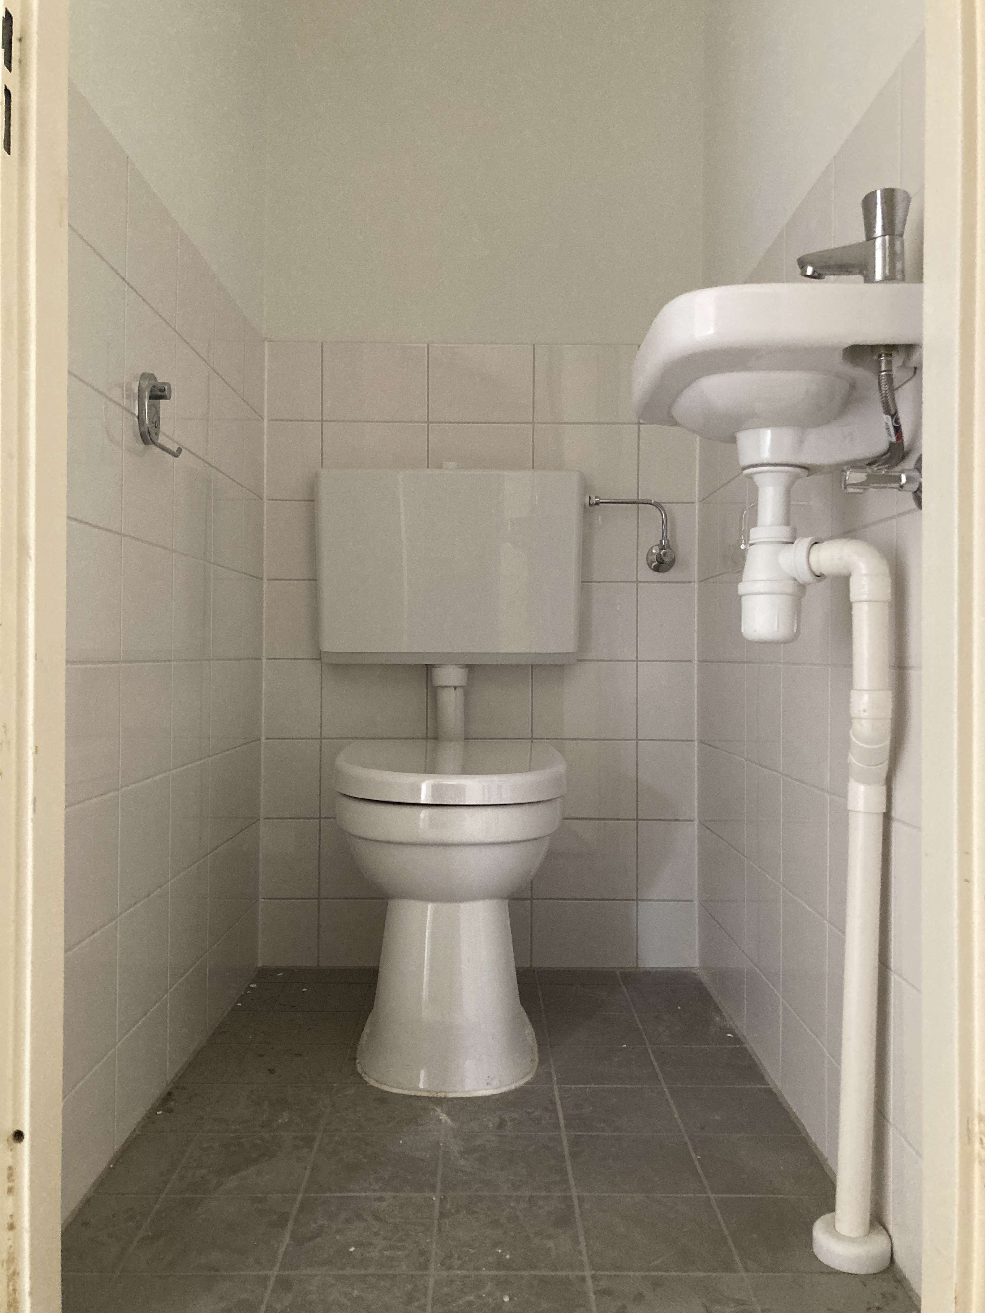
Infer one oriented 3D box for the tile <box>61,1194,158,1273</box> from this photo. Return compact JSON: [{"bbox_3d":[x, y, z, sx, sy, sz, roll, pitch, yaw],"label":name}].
[{"bbox_3d":[-0.399,0.593,1.087,0.080,0.010,0.147,0,0,-1],"label":"tile"}]

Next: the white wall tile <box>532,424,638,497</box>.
[{"bbox_3d":[0.180,-0.368,2.029,0.200,0.149,0.010,0,0,0],"label":"white wall tile"}]

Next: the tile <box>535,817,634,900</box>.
[{"bbox_3d":[0.174,0.386,2.022,0.198,0.148,0.010,0,0,0],"label":"tile"}]

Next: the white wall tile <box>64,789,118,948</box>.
[{"bbox_3d":[-0.444,0.233,1.153,0.009,0.148,0.194,0,0,0],"label":"white wall tile"}]

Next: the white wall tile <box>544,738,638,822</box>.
[{"bbox_3d":[0.175,0.235,2.017,0.198,0.148,0.010,0,0,0],"label":"white wall tile"}]

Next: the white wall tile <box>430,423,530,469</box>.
[{"bbox_3d":[-0.022,-0.370,2.035,0.199,0.148,0.010,0,0,0],"label":"white wall tile"}]

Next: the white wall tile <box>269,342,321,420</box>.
[{"bbox_3d":[-0.378,-0.523,2.029,0.109,0.149,0.010,0,0,0],"label":"white wall tile"}]

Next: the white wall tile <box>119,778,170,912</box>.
[{"bbox_3d":[-0.444,0.232,1.348,0.010,0.147,0.194,0,0,0],"label":"white wall tile"}]

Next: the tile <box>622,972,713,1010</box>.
[{"bbox_3d":[0.311,0.600,1.888,0.144,0.010,0.226,0,0,0],"label":"tile"}]

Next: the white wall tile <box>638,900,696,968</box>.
[{"bbox_3d":[0.329,0.524,2.009,0.111,0.126,0.009,0,0,0],"label":"white wall tile"}]

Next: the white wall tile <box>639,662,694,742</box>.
[{"bbox_3d":[0.332,0.086,2.013,0.111,0.148,0.009,0,0,0],"label":"white wall tile"}]

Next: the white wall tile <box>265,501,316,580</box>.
[{"bbox_3d":[-0.377,-0.219,2.013,0.106,0.147,0.010,0,0,0],"label":"white wall tile"}]

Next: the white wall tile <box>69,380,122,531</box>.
[{"bbox_3d":[-0.447,-0.220,1.170,0.010,0.149,0.195,0,0,0],"label":"white wall tile"}]

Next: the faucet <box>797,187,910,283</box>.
[{"bbox_3d":[0.322,-0.368,0.945,0.100,0.079,0.044,0,0,0],"label":"faucet"}]

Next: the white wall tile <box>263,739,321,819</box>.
[{"bbox_3d":[-0.379,0.231,2.007,0.107,0.148,0.009,0,0,0],"label":"white wall tile"}]

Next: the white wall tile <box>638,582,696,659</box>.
[{"bbox_3d":[0.334,-0.065,2.023,0.111,0.148,0.010,0,0,0],"label":"white wall tile"}]

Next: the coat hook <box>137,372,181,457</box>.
[{"bbox_3d":[-0.415,-0.304,1.325,0.046,0.106,0.049,0,0,0],"label":"coat hook"}]

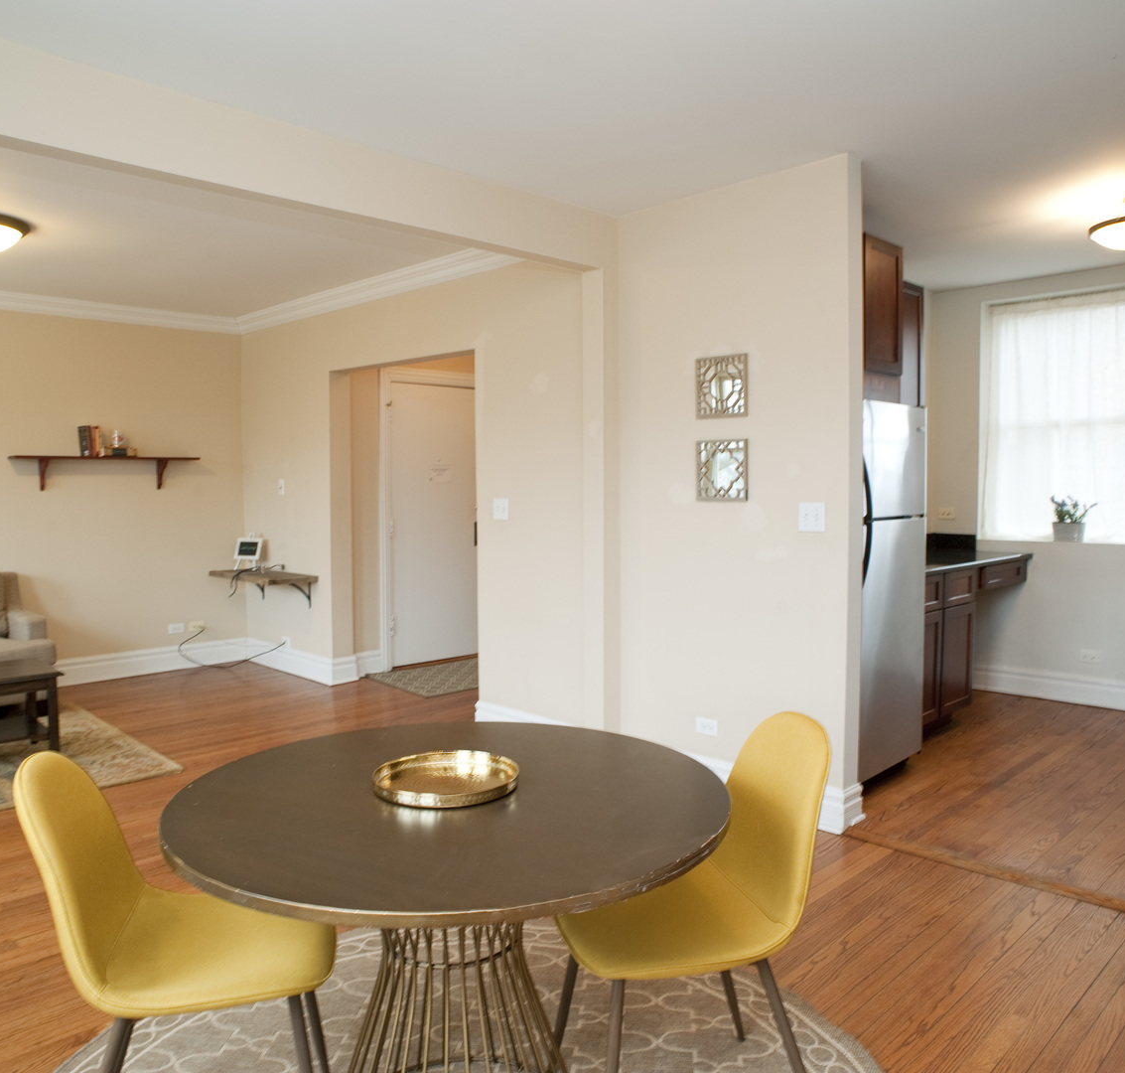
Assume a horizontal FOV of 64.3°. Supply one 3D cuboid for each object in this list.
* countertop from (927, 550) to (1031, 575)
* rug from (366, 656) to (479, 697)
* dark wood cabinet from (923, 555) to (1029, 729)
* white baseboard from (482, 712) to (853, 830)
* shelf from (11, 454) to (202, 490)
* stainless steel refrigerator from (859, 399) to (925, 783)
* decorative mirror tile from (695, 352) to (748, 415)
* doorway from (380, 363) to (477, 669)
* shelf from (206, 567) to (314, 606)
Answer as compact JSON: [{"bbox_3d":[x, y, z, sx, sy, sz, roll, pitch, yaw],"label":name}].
[{"bbox_3d":[2.098,0.159,5.207,0.640,0.032,1.730,3,5,45],"label":"countertop"},{"bbox_3d":[-0.615,0.970,6.541,1.450,0.012,0.880,-4,5,-44],"label":"rug"},{"bbox_3d":[2.101,0.604,5.246,0.600,0.875,1.690,3,5,45],"label":"dark wood cabinet"},{"bbox_3d":[0.352,1.018,4.284,2.240,0.180,0.200,3,5,45],"label":"white baseboard"},{"bbox_3d":[-3.104,-0.431,6.155,0.195,0.223,1.180,3,5,45],"label":"shelf"},{"bbox_3d":[1.192,0.245,4.155,0.745,1.658,0.745,-4,5,-44],"label":"stainless steel refrigerator"},{"bbox_3d":[0.656,-0.623,3.726,0.256,0.253,0.026,3,5,45],"label":"decorative mirror tile"},{"bbox_3d":[-0.972,-0.139,6.831,0.100,2.220,1.050,3,5,45],"label":"doorway"},{"bbox_3d":[-2.132,0.376,6.360,0.360,0.225,0.950,-4,5,-44],"label":"shelf"}]

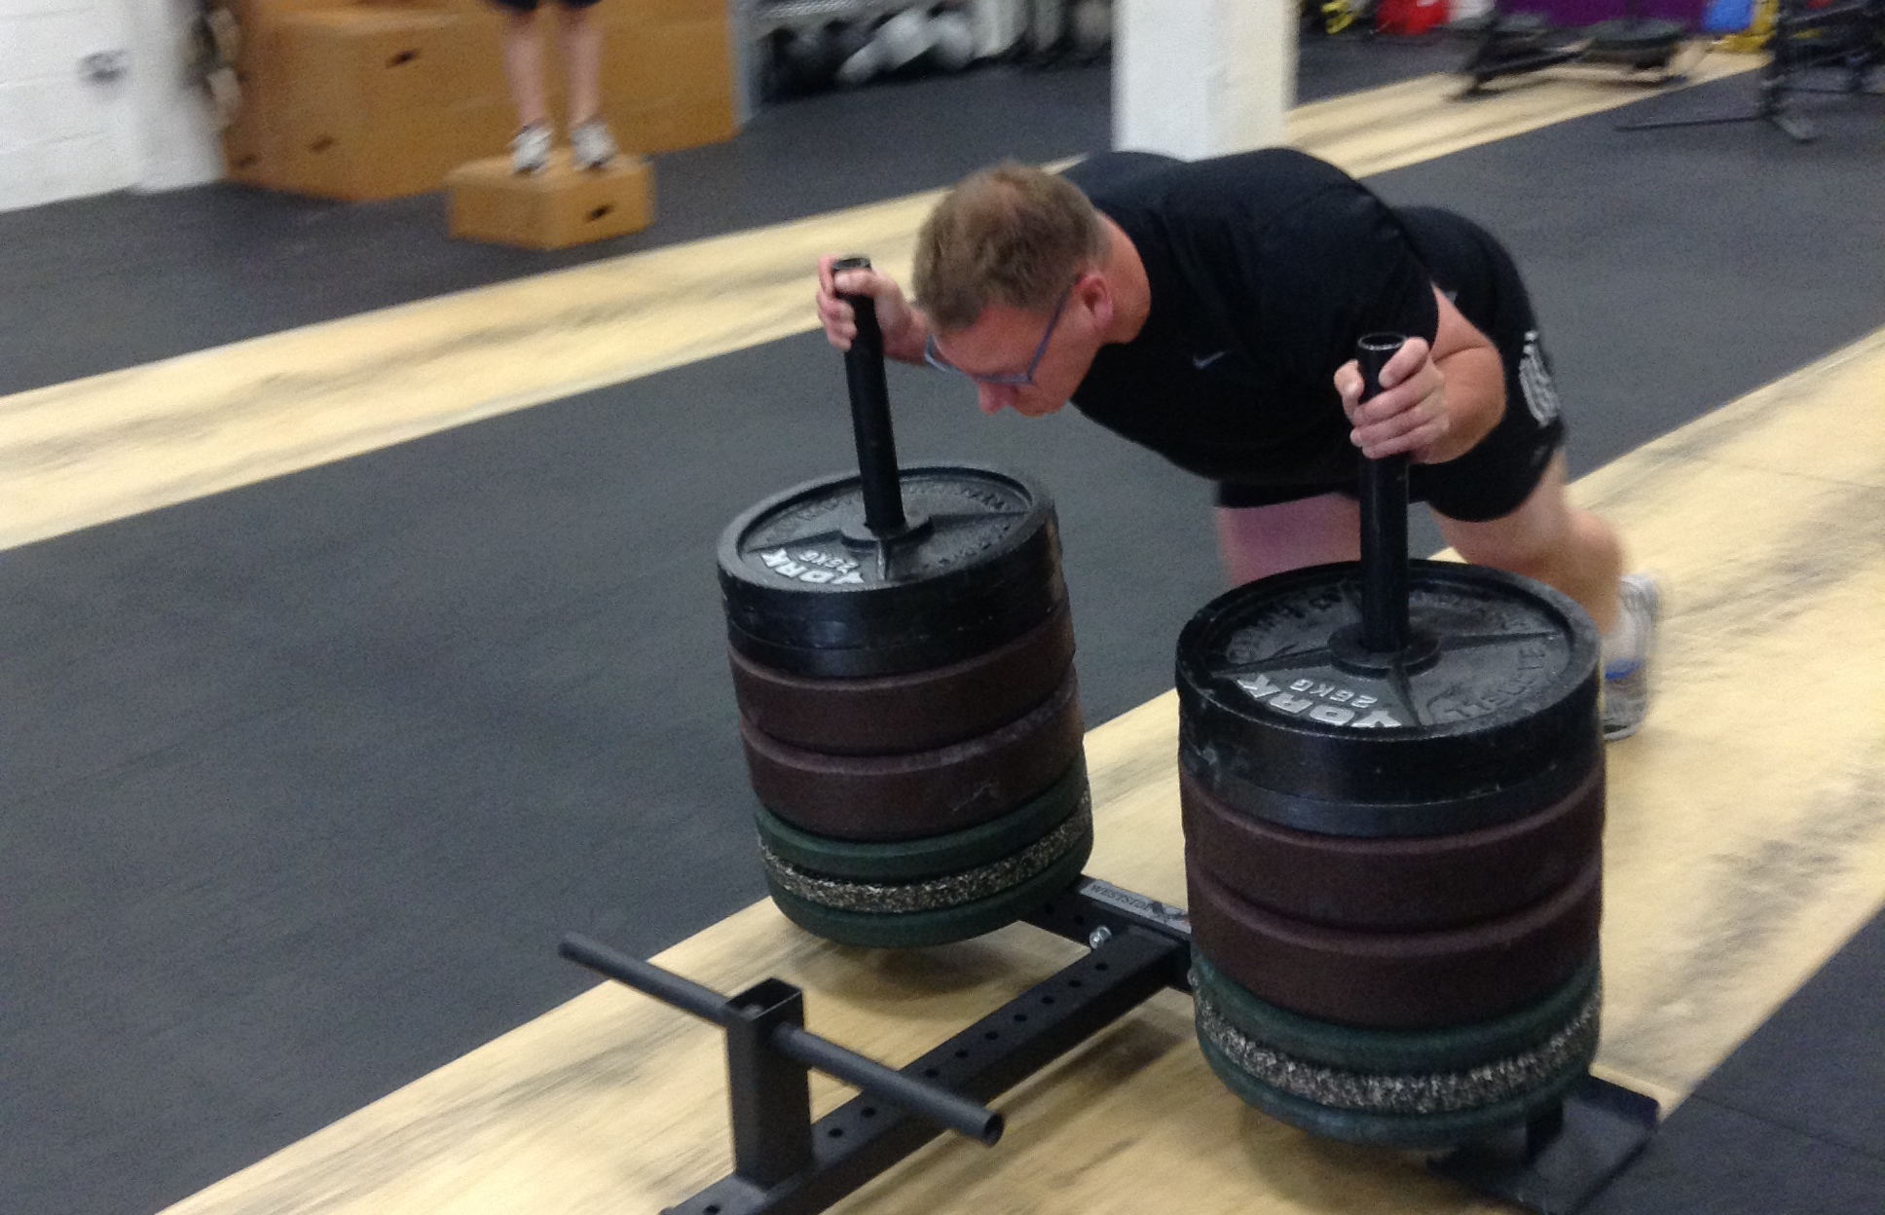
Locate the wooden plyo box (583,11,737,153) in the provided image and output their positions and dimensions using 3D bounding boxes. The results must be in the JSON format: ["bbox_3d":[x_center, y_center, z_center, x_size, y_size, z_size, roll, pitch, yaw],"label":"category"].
[{"bbox_3d":[-1.303,-2.200,10.093,0.600,0.500,0.640,14,25,39],"label":"wooden plyo box"}]

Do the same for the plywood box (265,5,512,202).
[{"bbox_3d":[-2.130,-1.927,9.194,0.490,0.610,0.630,17,27,42],"label":"plywood box"}]

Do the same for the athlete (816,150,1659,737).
[{"bbox_3d":[0.529,-0.137,3.202,0.950,1.060,1.600,14,25,39],"label":"athlete"}]

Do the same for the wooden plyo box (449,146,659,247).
[{"bbox_3d":[-1.341,-1.407,8.286,0.510,0.205,0.510,12,24,35],"label":"wooden plyo box"}]

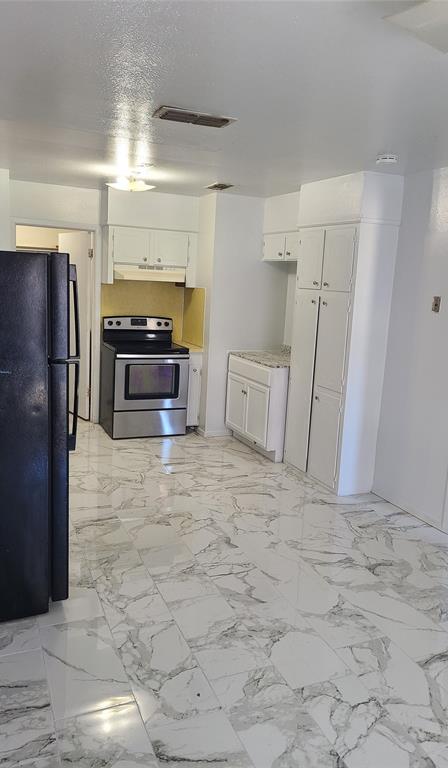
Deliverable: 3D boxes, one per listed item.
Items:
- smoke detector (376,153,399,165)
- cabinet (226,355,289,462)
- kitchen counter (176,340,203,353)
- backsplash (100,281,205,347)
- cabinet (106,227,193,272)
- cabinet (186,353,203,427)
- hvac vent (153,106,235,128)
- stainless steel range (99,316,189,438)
[{"bbox_3d":[1.004,-1.386,3.546,0.125,0.042,0.125,-2,12,-23],"label":"smoke detector"},{"bbox_3d":[0.514,0.199,5.716,0.615,0.880,0.935,-2,12,-23],"label":"cabinet"},{"bbox_3d":[-0.424,-0.408,6.246,0.177,0.044,0.650,-2,12,-23],"label":"kitchen counter"},{"bbox_3d":[-0.760,-0.719,6.041,0.935,0.615,0.635,-2,12,-23],"label":"backsplash"},{"bbox_3d":[-0.781,-1.400,6.016,0.938,0.380,0.405,-2,12,-23],"label":"cabinet"},{"bbox_3d":[-0.449,0.040,6.339,0.175,0.872,0.625,-2,12,-23],"label":"cabinet"},{"bbox_3d":[-0.151,-1.331,2.907,0.398,0.015,0.202,-2,12,-23],"label":"hvac vent"},{"bbox_3d":[-0.840,-0.083,6.052,0.757,1.185,0.685,-2,12,-23],"label":"stainless steel range"}]

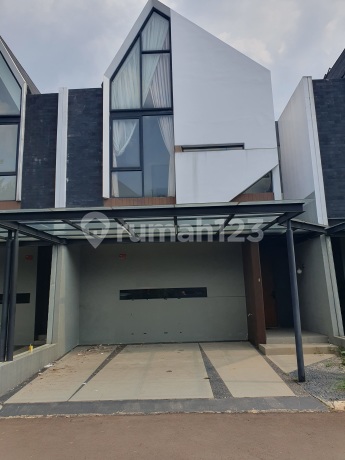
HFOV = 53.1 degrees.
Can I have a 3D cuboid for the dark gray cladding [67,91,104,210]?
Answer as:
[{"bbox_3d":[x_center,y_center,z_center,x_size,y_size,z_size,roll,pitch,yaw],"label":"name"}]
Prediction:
[{"bbox_3d":[-2.107,-1.903,8.507,0.907,3.296,0.198,-2,-9,1],"label":"dark gray cladding"}]

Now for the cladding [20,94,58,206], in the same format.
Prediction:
[{"bbox_3d":[-3.217,-1.820,8.524,0.813,3.183,0.198,-2,-9,1],"label":"cladding"}]

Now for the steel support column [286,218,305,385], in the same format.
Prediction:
[{"bbox_3d":[2.086,1.145,5.856,0.116,2.690,0.116,-2,-9,1],"label":"steel support column"}]

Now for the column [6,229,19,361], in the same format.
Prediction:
[{"bbox_3d":[-2.826,1.128,6.143,0.116,2.292,0.116,-2,-9,1],"label":"column"}]

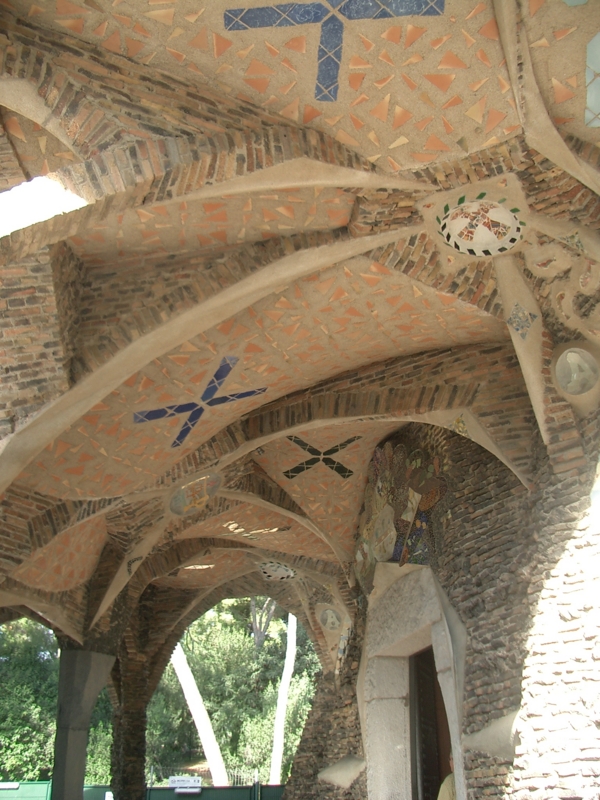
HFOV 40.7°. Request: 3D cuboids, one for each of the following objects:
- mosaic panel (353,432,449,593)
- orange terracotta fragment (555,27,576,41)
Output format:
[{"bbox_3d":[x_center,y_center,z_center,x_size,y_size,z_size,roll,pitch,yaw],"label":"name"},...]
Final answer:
[{"bbox_3d":[0.922,1.043,7.500,0.220,1.270,1.450,14,-30,-27],"label":"mosaic panel"},{"bbox_3d":[1.280,-1.767,3.900,0.120,0.020,0.055,-19,-39,25],"label":"orange terracotta fragment"}]

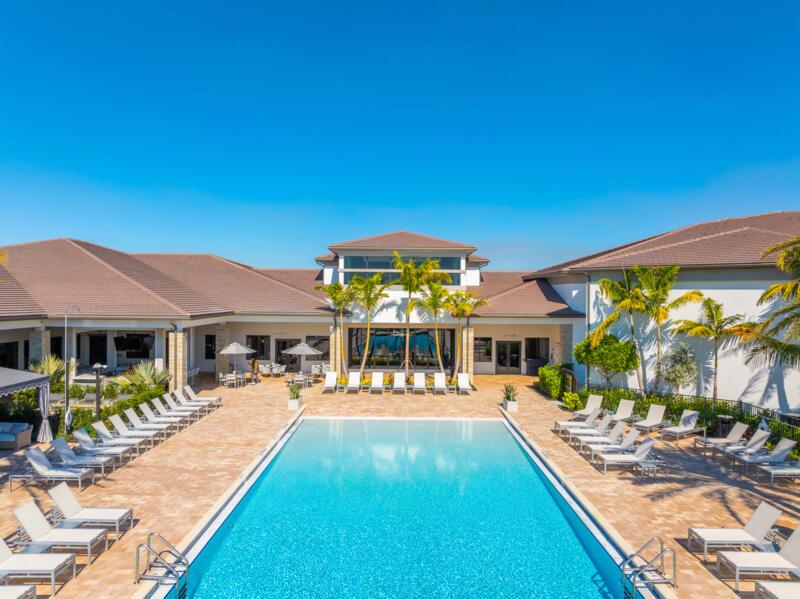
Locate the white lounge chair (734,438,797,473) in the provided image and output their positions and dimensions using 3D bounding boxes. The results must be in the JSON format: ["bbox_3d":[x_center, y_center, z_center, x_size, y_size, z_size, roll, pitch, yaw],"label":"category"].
[{"bbox_3d":[11.530,4.873,17.228,1.920,1.050,0.640,0,0,0],"label":"white lounge chair"}]

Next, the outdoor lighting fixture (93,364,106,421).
[{"bbox_3d":[-11.527,3.870,21.193,0.480,2.800,0.480,0,0,0],"label":"outdoor lighting fixture"}]

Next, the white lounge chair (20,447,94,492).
[{"bbox_3d":[-9.682,4.746,15.490,1.920,1.050,0.640,0,0,-1],"label":"white lounge chair"}]

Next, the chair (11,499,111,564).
[{"bbox_3d":[-7.101,4.753,11.353,1.920,1.050,0.640,0,0,0],"label":"chair"}]

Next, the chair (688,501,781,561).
[{"bbox_3d":[7.149,4.838,11.565,1.920,1.050,0.640,0,0,0],"label":"chair"}]

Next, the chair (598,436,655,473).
[{"bbox_3d":[7.230,4.848,17.254,1.920,1.050,0.640,0,0,0],"label":"chair"}]

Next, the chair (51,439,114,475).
[{"bbox_3d":[-9.687,4.748,16.675,1.920,1.050,0.640,0,0,0],"label":"chair"}]

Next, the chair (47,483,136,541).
[{"bbox_3d":[-7.109,4.755,12.464,1.920,1.050,0.640,0,0,0],"label":"chair"}]

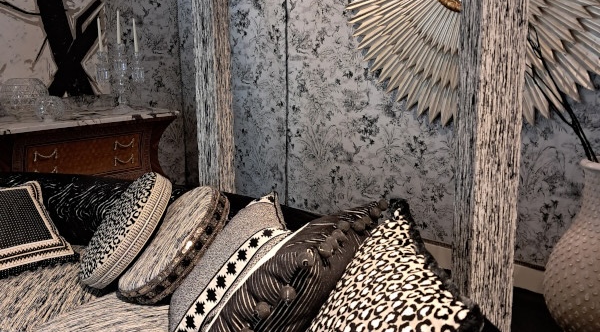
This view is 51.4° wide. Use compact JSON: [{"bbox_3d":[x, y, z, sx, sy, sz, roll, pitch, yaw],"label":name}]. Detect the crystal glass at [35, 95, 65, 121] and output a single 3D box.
[{"bbox_3d":[-1.509,-0.352,3.764,0.160,0.152,0.160,-1,11,0],"label":"crystal glass"}]

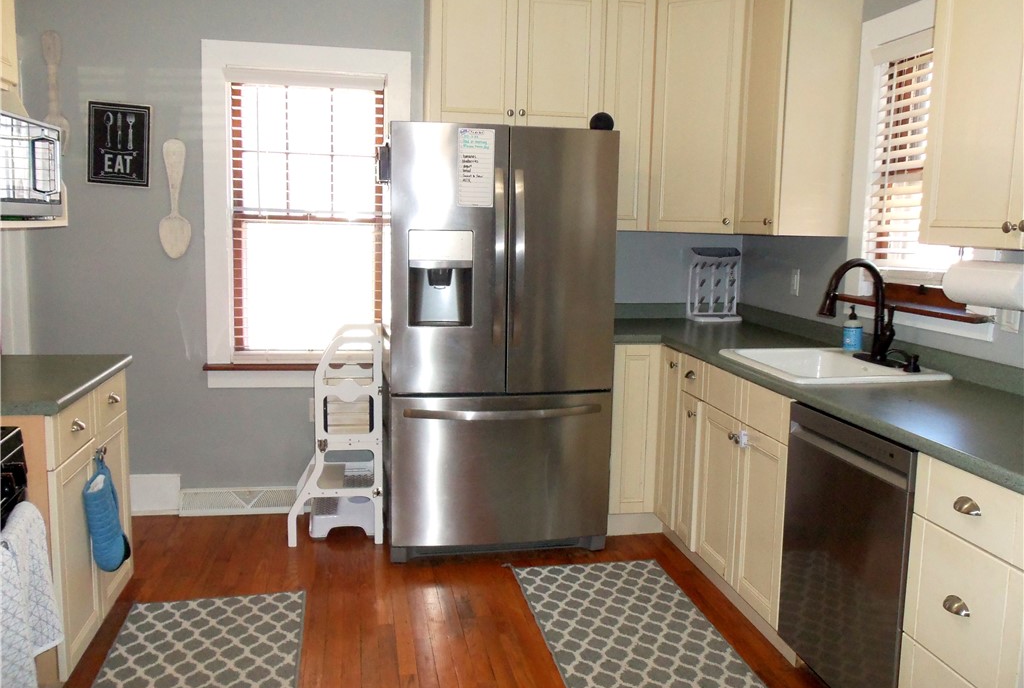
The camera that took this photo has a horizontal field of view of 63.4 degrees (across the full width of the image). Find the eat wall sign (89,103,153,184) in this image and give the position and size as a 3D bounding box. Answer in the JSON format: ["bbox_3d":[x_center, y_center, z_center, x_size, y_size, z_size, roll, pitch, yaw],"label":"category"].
[{"bbox_3d":[-1.740,-0.883,3.665,0.262,0.365,0.020,0,8,-11],"label":"eat wall sign"}]

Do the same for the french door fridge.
[{"bbox_3d":[-0.094,-0.021,3.691,0.906,1.759,0.768,0,8,-11],"label":"french door fridge"}]

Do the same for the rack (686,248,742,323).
[{"bbox_3d":[1.038,-0.298,4.185,0.268,0.361,0.144,0,8,-11],"label":"rack"}]

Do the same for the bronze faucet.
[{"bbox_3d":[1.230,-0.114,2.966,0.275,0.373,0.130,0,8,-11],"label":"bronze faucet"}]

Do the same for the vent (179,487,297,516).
[{"bbox_3d":[-1.289,0.749,3.960,0.568,0.119,0.057,0,8,-11],"label":"vent"}]

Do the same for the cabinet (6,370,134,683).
[{"bbox_3d":[-1.553,0.536,2.440,0.624,0.813,0.714,0,8,-11],"label":"cabinet"}]

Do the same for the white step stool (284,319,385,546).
[{"bbox_3d":[-0.790,0.394,3.731,0.405,0.918,0.430,0,8,-11],"label":"white step stool"}]

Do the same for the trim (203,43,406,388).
[{"bbox_3d":[-0.948,-0.576,3.883,0.945,1.580,0.090,0,8,-11],"label":"trim"}]

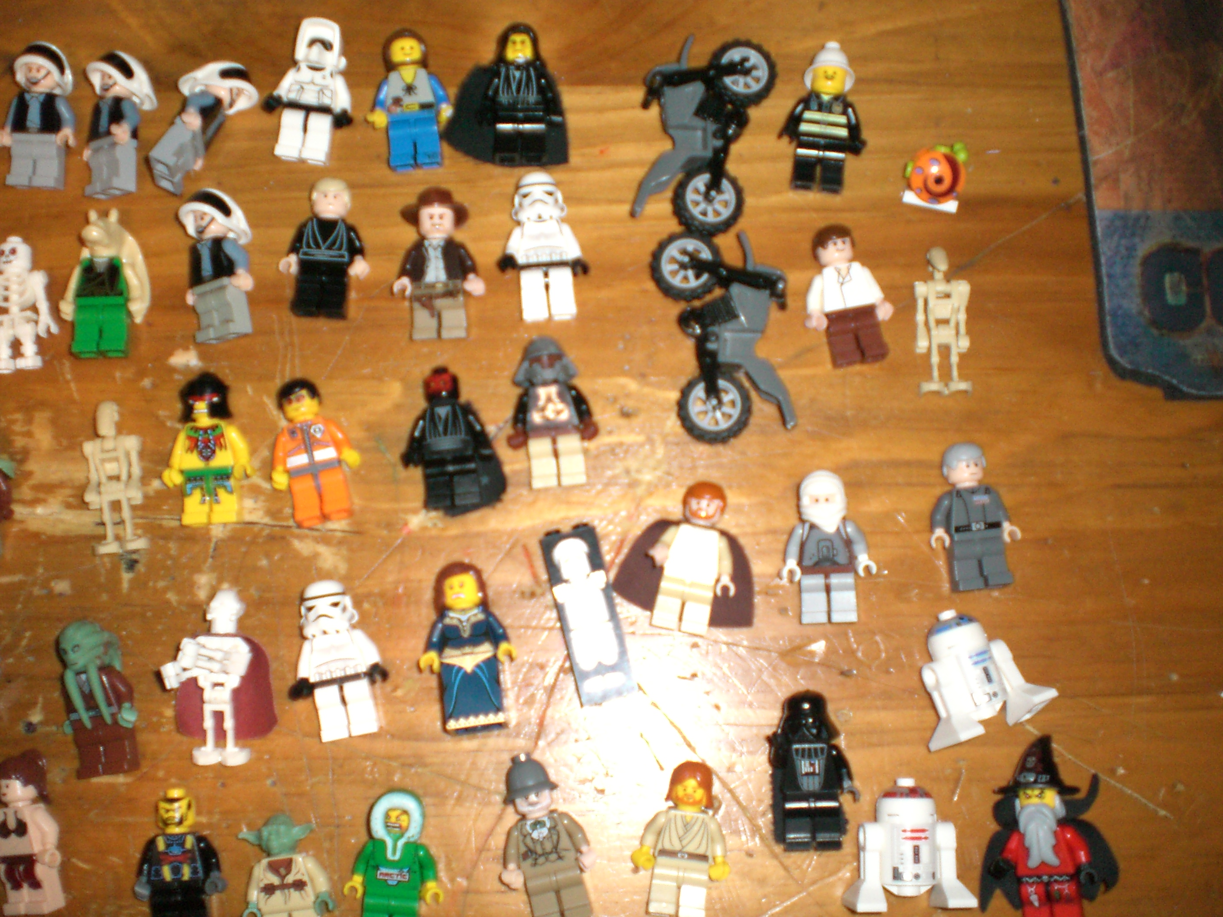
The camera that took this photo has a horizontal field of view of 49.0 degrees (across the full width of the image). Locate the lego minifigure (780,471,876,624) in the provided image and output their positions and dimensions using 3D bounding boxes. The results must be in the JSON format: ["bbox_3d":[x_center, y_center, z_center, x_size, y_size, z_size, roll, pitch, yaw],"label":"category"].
[{"bbox_3d":[0.060,0.025,0.374,0.027,0.013,0.043,-1,86,0],"label":"lego minifigure"}]

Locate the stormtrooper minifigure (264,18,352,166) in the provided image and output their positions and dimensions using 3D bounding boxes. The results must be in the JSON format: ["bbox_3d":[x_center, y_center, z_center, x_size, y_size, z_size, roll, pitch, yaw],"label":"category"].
[{"bbox_3d":[-0.088,-0.107,0.391,0.027,0.014,0.044,5,85,1],"label":"stormtrooper minifigure"}]

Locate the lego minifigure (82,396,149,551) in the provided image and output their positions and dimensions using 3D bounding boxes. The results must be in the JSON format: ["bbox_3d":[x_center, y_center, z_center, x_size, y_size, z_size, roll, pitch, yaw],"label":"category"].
[{"bbox_3d":[-0.145,0.005,0.391,0.019,0.011,0.044,-9,82,0],"label":"lego minifigure"}]

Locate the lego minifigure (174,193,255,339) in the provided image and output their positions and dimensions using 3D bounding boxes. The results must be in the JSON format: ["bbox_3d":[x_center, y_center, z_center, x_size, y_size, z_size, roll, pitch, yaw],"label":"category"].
[{"bbox_3d":[-0.116,-0.057,0.398,0.023,0.016,0.046,-12,85,32],"label":"lego minifigure"}]

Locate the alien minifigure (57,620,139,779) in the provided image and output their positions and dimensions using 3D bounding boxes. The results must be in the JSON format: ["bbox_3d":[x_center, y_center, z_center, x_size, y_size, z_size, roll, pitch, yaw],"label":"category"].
[{"bbox_3d":[-0.140,0.065,0.366,0.022,0.016,0.042,-17,88,7],"label":"alien minifigure"}]

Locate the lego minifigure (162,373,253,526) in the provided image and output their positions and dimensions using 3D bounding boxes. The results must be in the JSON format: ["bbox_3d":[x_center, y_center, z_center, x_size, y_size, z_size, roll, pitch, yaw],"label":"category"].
[{"bbox_3d":[-0.113,-0.003,0.376,0.026,0.013,0.043,-5,85,-1],"label":"lego minifigure"}]

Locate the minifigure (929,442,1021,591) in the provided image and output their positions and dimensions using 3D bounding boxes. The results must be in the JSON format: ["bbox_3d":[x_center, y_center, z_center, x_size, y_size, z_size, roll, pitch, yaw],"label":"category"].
[{"bbox_3d":[0.103,0.016,0.384,0.025,0.013,0.042,-5,84,-6],"label":"minifigure"}]

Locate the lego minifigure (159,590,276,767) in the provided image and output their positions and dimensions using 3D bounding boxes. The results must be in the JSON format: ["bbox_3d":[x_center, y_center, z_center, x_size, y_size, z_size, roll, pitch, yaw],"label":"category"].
[{"bbox_3d":[-0.108,0.060,0.366,0.032,0.014,0.048,-1,82,0],"label":"lego minifigure"}]

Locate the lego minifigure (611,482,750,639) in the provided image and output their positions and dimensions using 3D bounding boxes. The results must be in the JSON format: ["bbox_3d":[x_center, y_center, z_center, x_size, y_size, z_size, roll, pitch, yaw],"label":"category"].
[{"bbox_3d":[0.023,0.028,0.382,0.041,0.016,0.043,12,84,3],"label":"lego minifigure"}]

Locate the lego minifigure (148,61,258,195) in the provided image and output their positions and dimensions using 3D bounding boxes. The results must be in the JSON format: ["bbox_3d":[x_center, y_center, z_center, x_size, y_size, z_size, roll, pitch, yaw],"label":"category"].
[{"bbox_3d":[-0.121,-0.098,0.394,0.020,0.022,0.040,37,75,2],"label":"lego minifigure"}]

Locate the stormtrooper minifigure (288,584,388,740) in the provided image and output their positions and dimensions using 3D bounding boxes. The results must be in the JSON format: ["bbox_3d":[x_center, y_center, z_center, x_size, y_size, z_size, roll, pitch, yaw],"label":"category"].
[{"bbox_3d":[-0.075,0.055,0.368,0.026,0.015,0.043,-12,86,-2],"label":"stormtrooper minifigure"}]

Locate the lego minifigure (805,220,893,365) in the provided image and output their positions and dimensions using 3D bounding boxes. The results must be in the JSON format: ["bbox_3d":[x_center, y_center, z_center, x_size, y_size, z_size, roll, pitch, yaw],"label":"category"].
[{"bbox_3d":[0.069,-0.048,0.395,0.026,0.013,0.043,-8,84,-2],"label":"lego minifigure"}]

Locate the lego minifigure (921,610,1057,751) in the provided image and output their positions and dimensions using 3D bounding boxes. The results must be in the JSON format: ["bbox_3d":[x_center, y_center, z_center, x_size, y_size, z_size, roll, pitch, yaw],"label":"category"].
[{"bbox_3d":[0.101,0.059,0.374,0.035,0.020,0.036,-17,81,-14],"label":"lego minifigure"}]

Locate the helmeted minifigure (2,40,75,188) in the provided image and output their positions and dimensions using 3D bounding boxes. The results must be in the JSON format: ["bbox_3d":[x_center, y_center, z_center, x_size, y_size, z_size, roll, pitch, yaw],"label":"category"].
[{"bbox_3d":[-0.169,-0.100,0.396,0.022,0.018,0.042,-2,90,3],"label":"helmeted minifigure"}]

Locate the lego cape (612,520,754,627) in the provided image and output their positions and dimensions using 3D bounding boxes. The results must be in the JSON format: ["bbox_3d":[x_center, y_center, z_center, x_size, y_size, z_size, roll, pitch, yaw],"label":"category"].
[{"bbox_3d":[0.021,0.032,0.374,0.041,0.007,0.027,12,82,2],"label":"lego cape"}]

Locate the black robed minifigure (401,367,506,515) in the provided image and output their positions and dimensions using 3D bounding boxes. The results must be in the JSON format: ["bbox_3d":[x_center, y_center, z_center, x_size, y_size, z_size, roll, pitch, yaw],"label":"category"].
[{"bbox_3d":[-0.044,-0.005,0.380,0.028,0.014,0.041,-7,84,-1],"label":"black robed minifigure"}]

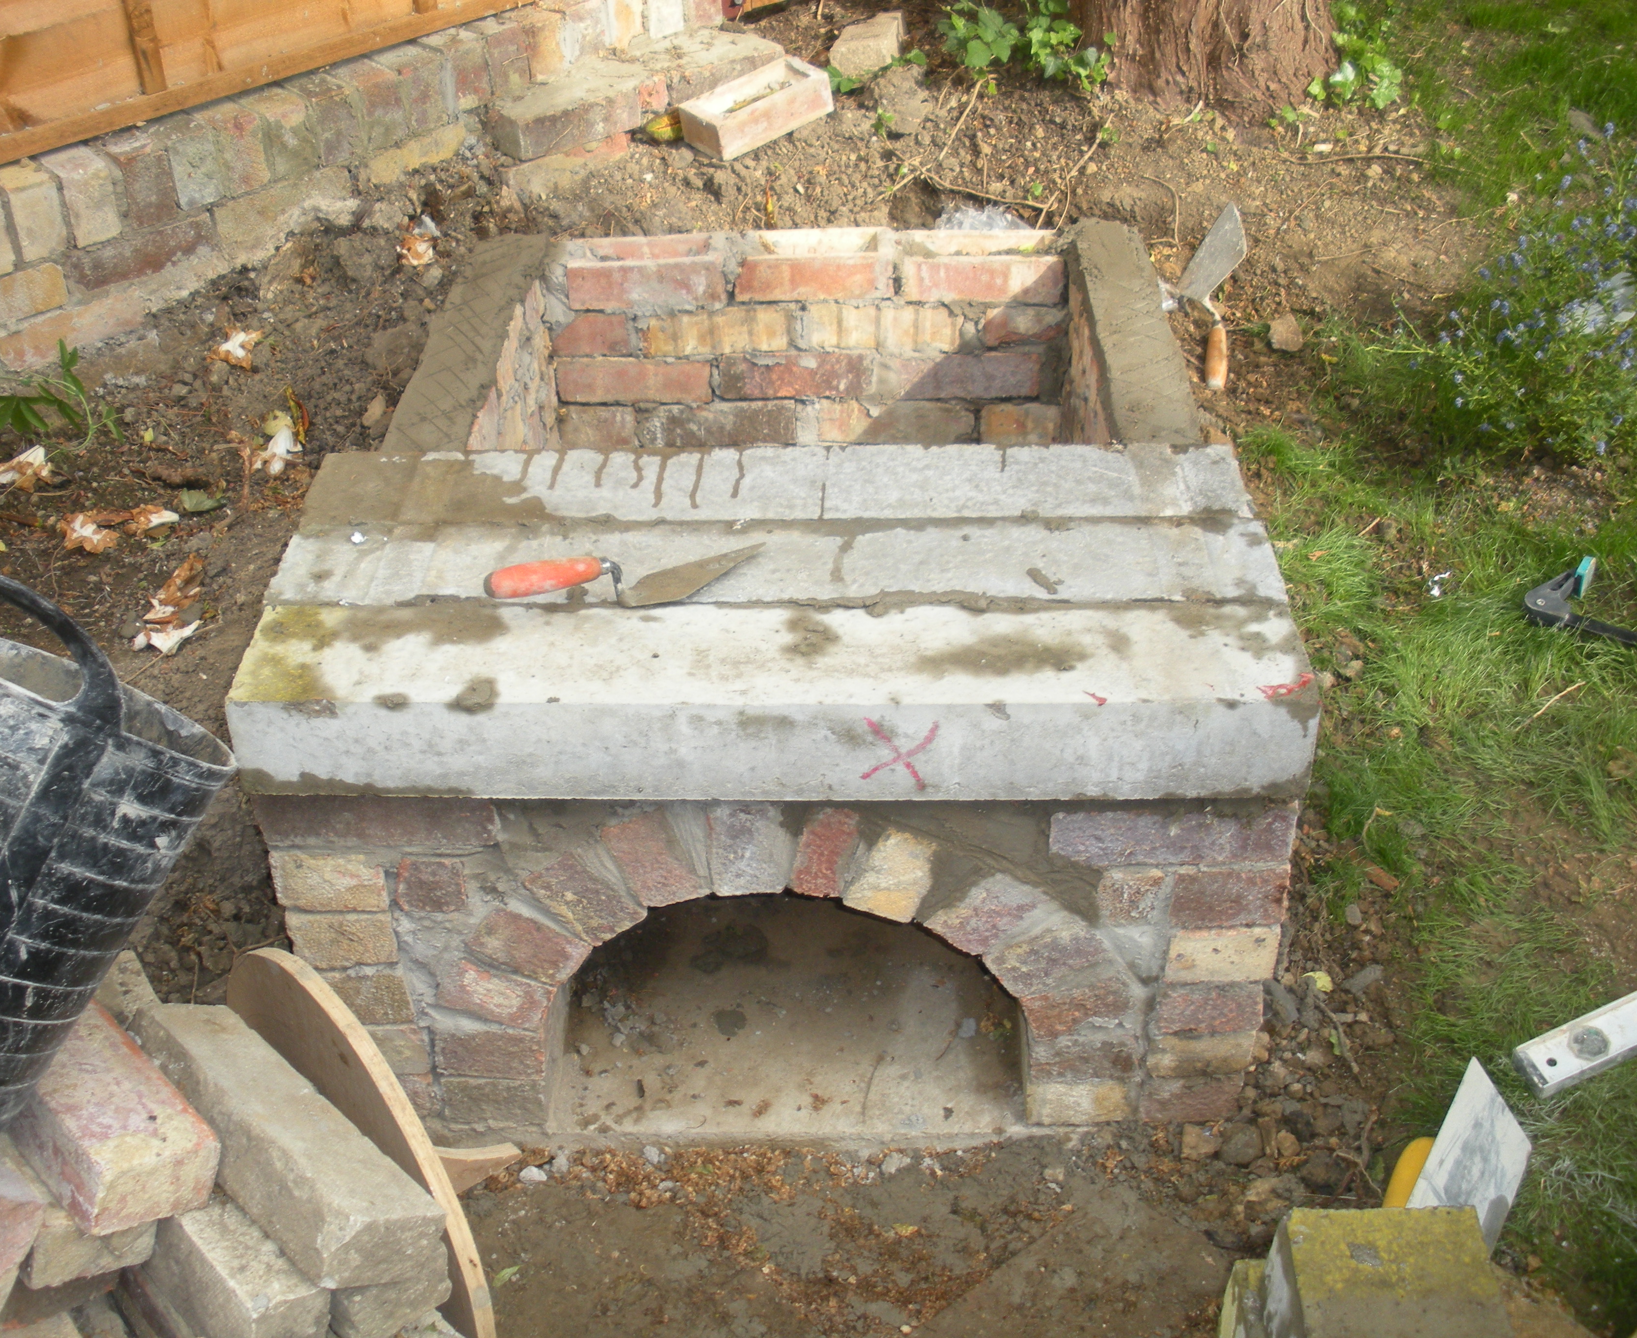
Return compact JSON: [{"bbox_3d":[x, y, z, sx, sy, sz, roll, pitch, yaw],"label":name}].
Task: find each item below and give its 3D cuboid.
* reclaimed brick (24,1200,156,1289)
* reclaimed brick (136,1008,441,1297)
[{"bbox_3d":[-0.691,0.461,1.691,0.102,0.065,0.205,-5,26,-40],"label":"reclaimed brick"},{"bbox_3d":[-0.422,0.366,1.445,0.265,0.060,0.099,30,12,32],"label":"reclaimed brick"}]

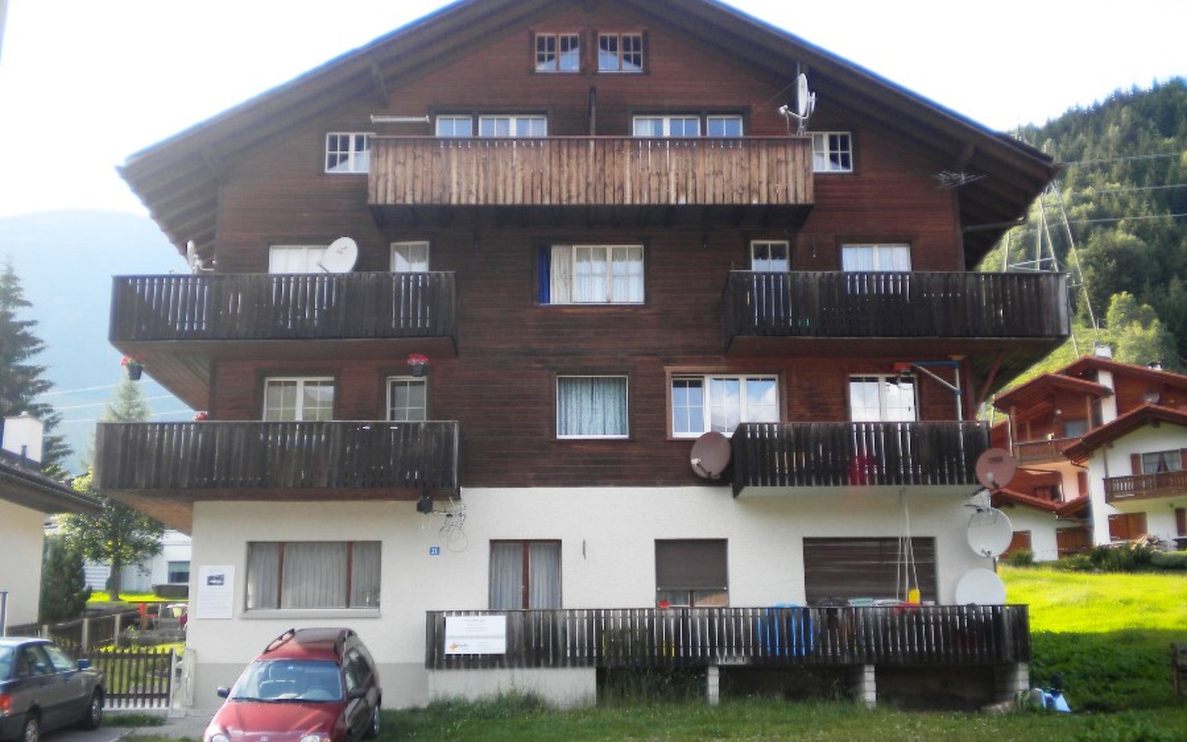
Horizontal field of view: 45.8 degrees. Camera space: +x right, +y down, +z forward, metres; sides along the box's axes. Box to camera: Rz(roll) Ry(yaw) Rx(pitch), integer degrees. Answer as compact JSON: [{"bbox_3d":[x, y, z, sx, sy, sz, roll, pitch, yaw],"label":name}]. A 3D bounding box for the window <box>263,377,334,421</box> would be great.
[{"bbox_3d":[-5.201,0.636,24.837,1.242,1.092,0.140,0,-14,-1],"label":"window"}]

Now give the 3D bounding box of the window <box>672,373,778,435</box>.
[{"bbox_3d":[2.337,0.614,24.945,1.895,1.147,0.140,0,-14,-1],"label":"window"}]

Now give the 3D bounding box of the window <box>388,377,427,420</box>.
[{"bbox_3d":[-3.262,0.657,24.606,0.697,1.134,0.120,0,-15,-1],"label":"window"}]

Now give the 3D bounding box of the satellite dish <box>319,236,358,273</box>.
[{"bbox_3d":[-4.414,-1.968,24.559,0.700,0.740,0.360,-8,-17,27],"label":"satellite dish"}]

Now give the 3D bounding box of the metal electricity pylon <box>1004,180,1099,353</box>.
[{"bbox_3d":[34.524,-8.729,108.033,6.500,19.500,8.000,-10,-16,34],"label":"metal electricity pylon"}]

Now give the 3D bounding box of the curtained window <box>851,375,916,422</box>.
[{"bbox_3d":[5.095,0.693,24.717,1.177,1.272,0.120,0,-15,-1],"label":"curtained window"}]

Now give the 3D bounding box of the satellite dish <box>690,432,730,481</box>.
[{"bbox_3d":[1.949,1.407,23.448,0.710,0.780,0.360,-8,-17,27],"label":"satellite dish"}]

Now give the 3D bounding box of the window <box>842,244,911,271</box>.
[{"bbox_3d":[5.114,-1.808,25.378,1.243,1.006,0.120,0,-15,-1],"label":"window"}]

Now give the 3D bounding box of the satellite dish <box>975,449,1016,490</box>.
[{"bbox_3d":[6.852,1.676,23.965,0.650,0.670,0.340,-8,-17,27],"label":"satellite dish"}]

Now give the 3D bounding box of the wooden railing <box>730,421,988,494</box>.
[{"bbox_3d":[4.523,1.524,24.073,4.196,1.083,1.150,0,-14,-1],"label":"wooden railing"}]

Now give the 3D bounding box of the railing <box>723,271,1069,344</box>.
[{"bbox_3d":[5.175,-0.977,24.539,5.882,1.192,1.200,0,-15,-1],"label":"railing"}]

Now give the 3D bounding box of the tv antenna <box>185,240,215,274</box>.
[{"bbox_3d":[-7.385,-2.120,26.434,0.565,0.736,0.600,0,-14,-1],"label":"tv antenna"}]

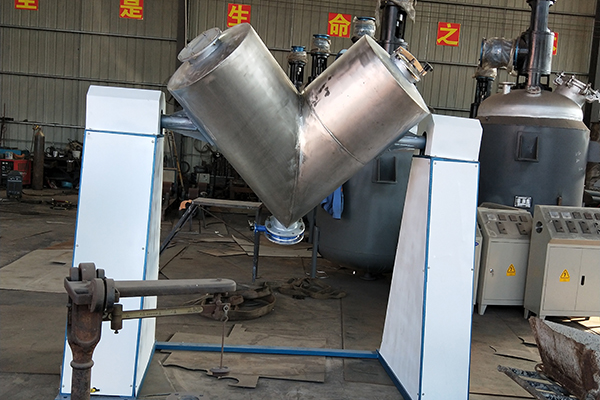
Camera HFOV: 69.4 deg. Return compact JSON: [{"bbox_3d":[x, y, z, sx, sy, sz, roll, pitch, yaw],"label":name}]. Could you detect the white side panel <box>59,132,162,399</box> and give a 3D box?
[{"bbox_3d":[-0.917,0.276,2.208,0.322,1.209,0.550,4,5,-8],"label":"white side panel"}]

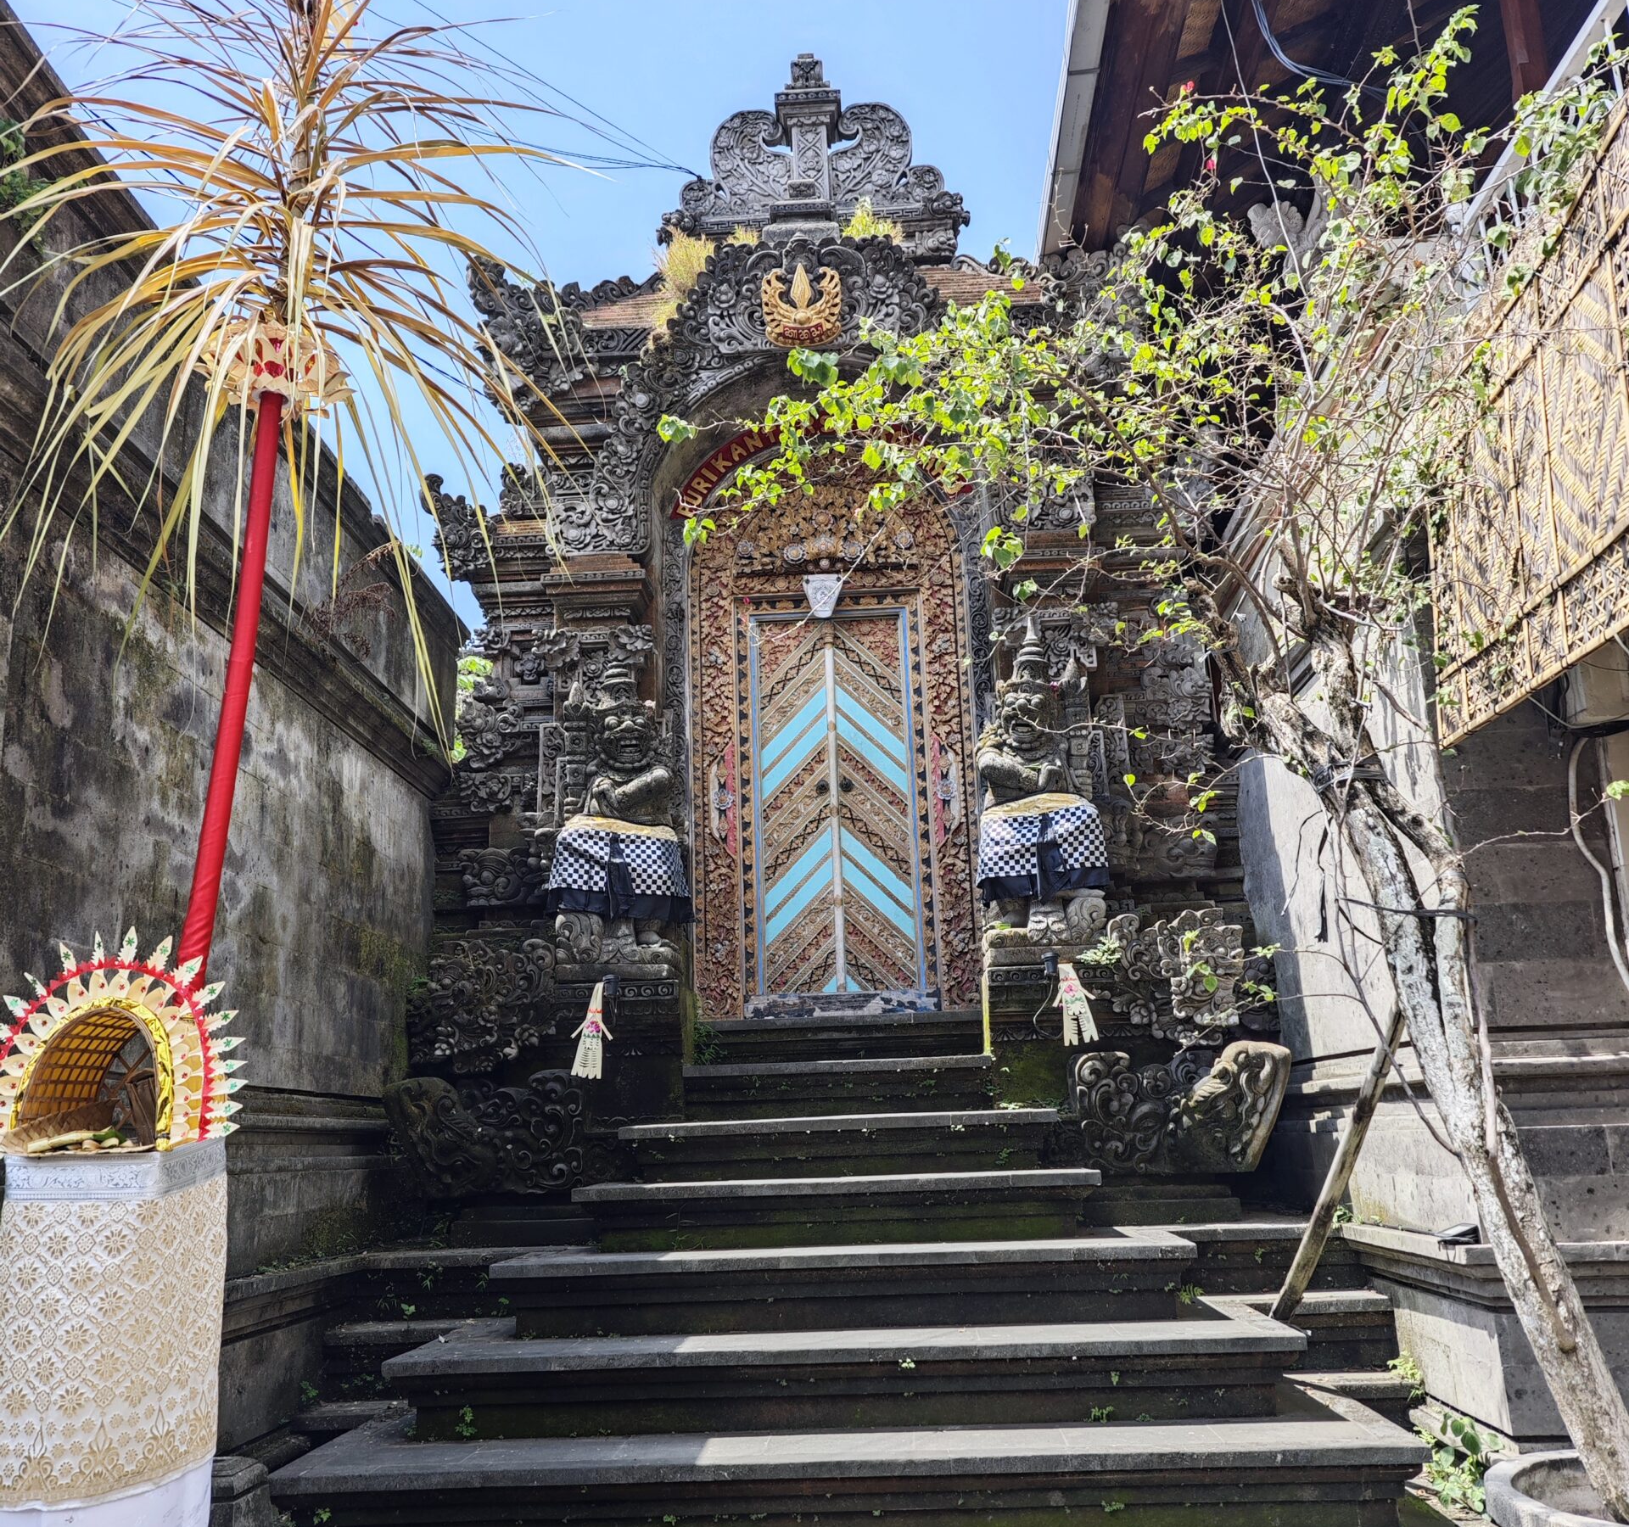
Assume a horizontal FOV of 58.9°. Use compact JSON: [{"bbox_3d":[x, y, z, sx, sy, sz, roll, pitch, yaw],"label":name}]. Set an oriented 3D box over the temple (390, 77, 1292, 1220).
[{"bbox_3d":[0.045,-0.918,7.683,4.195,6.432,2.112,-2,-15,1],"label":"temple"}]

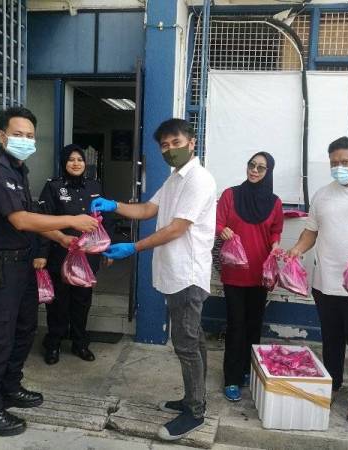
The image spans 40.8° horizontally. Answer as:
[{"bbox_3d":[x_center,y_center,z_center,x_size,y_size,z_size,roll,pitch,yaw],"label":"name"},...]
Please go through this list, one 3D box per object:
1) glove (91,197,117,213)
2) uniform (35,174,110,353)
[{"bbox_3d":[-0.385,-0.112,2.552,0.130,0.090,0.100,0,6,-18],"label":"glove"},{"bbox_3d":[-0.760,0.299,3.540,0.550,1.360,0.300,0,6,-24],"label":"uniform"}]

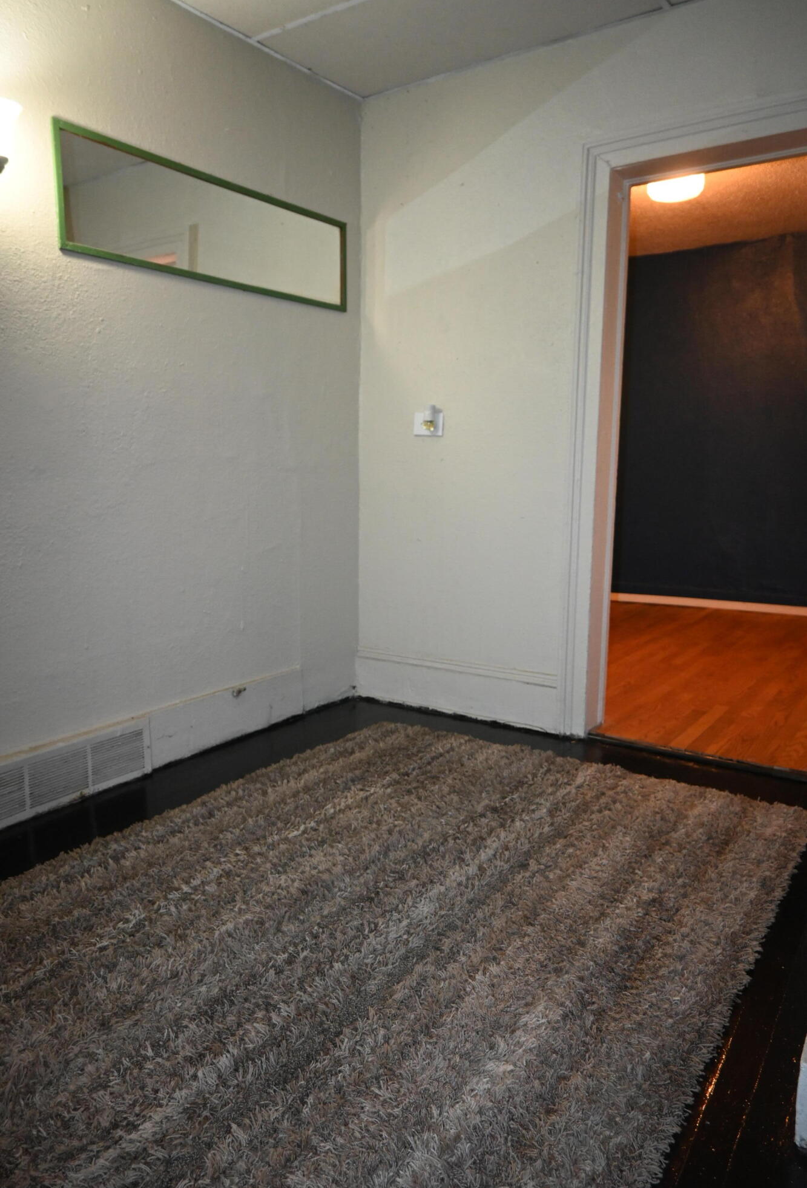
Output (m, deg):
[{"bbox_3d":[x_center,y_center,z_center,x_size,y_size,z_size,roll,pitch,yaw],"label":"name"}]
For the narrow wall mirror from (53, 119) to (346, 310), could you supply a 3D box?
[{"bbox_3d":[-0.607,-1.230,2.757,0.025,0.340,1.250,8,12,36],"label":"narrow wall mirror"}]

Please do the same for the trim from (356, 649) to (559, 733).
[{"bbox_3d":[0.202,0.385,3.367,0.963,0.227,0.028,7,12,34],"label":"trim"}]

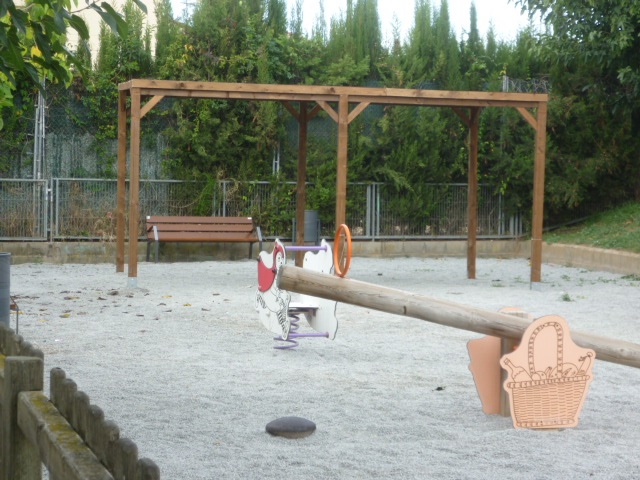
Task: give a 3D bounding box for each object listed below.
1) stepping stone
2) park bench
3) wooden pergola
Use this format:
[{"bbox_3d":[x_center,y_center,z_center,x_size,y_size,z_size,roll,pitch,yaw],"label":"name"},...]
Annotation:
[{"bbox_3d":[-0.163,1.072,9.300,0.285,0.113,0.285,2,4,0],"label":"stepping stone"},{"bbox_3d":[-1.952,-0.003,27.600,1.850,0.770,0.600,0,5,-21],"label":"park bench"},{"bbox_3d":[-0.004,-0.785,23.597,5.670,2.804,3.457,1,4,-10],"label":"wooden pergola"}]

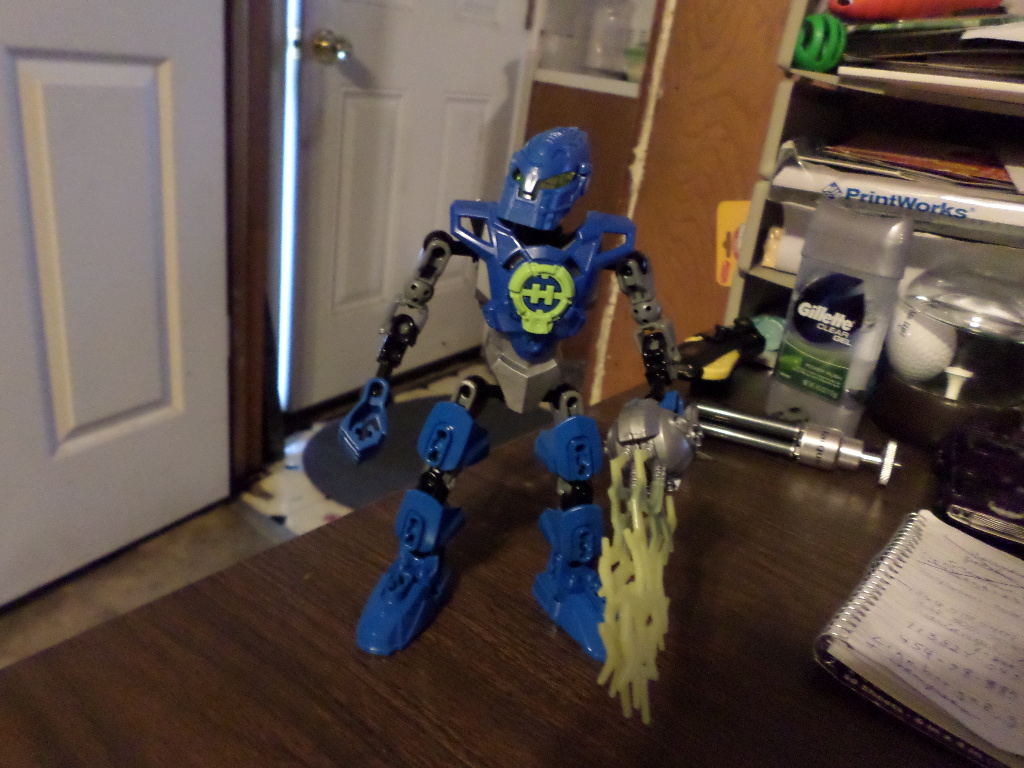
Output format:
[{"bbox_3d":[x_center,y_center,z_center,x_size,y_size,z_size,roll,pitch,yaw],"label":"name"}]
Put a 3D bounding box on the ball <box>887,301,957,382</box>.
[{"bbox_3d":[0.271,-0.026,0.490,0.043,0.043,0.043,8,22,0],"label":"ball"}]

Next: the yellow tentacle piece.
[{"bbox_3d":[0.039,0.065,0.233,0.025,0.089,0.023,-1,8,4],"label":"yellow tentacle piece"}]

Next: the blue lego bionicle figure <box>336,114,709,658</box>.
[{"bbox_3d":[0.002,0.007,0.248,0.117,0.178,0.066,5,22,-7],"label":"blue lego bionicle figure"}]

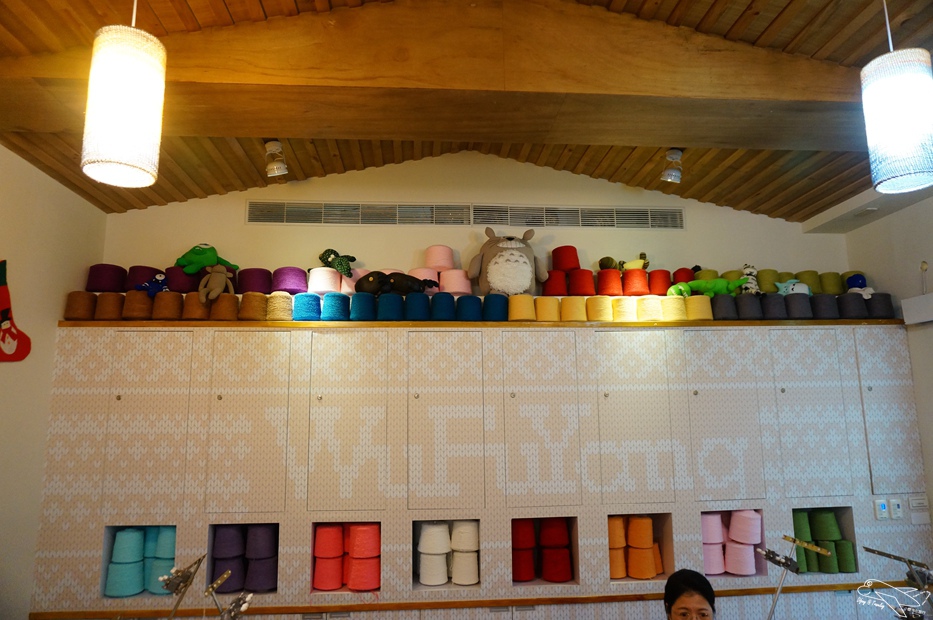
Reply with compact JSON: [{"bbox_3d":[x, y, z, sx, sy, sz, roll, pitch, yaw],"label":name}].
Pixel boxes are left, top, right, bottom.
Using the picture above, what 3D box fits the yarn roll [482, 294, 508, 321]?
[{"bbox_3d":[0.178,0.003,3.784,0.152,0.168,0.152,-1,-10,0],"label":"yarn roll"}]

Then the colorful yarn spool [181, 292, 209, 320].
[{"bbox_3d":[-1.676,-0.009,3.866,0.167,0.186,0.167,0,-9,-5],"label":"colorful yarn spool"}]

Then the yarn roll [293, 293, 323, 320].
[{"bbox_3d":[-1.004,-0.004,3.929,0.174,0.185,0.174,0,-9,-5],"label":"yarn roll"}]

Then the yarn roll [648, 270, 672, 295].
[{"bbox_3d":[1.354,-0.173,4.340,0.163,0.187,0.163,-1,-9,0],"label":"yarn roll"}]

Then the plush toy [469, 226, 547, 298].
[{"bbox_3d":[0.277,-0.315,4.044,0.517,0.468,0.275,0,-9,-5],"label":"plush toy"}]

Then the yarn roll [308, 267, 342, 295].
[{"bbox_3d":[-0.937,-0.170,4.133,0.215,0.186,0.215,0,-9,-5],"label":"yarn roll"}]

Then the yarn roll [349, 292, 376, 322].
[{"bbox_3d":[-0.651,-0.005,3.955,0.169,0.188,0.169,0,-9,-5],"label":"yarn roll"}]

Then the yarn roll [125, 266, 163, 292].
[{"bbox_3d":[-1.984,-0.170,3.852,0.214,0.171,0.214,0,-9,-5],"label":"yarn roll"}]

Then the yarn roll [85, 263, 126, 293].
[{"bbox_3d":[-2.324,-0.176,4.032,0.233,0.201,0.233,0,-9,-5],"label":"yarn roll"}]

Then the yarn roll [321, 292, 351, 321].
[{"bbox_3d":[-0.817,-0.005,3.902,0.178,0.179,0.178,0,-9,-5],"label":"yarn roll"}]

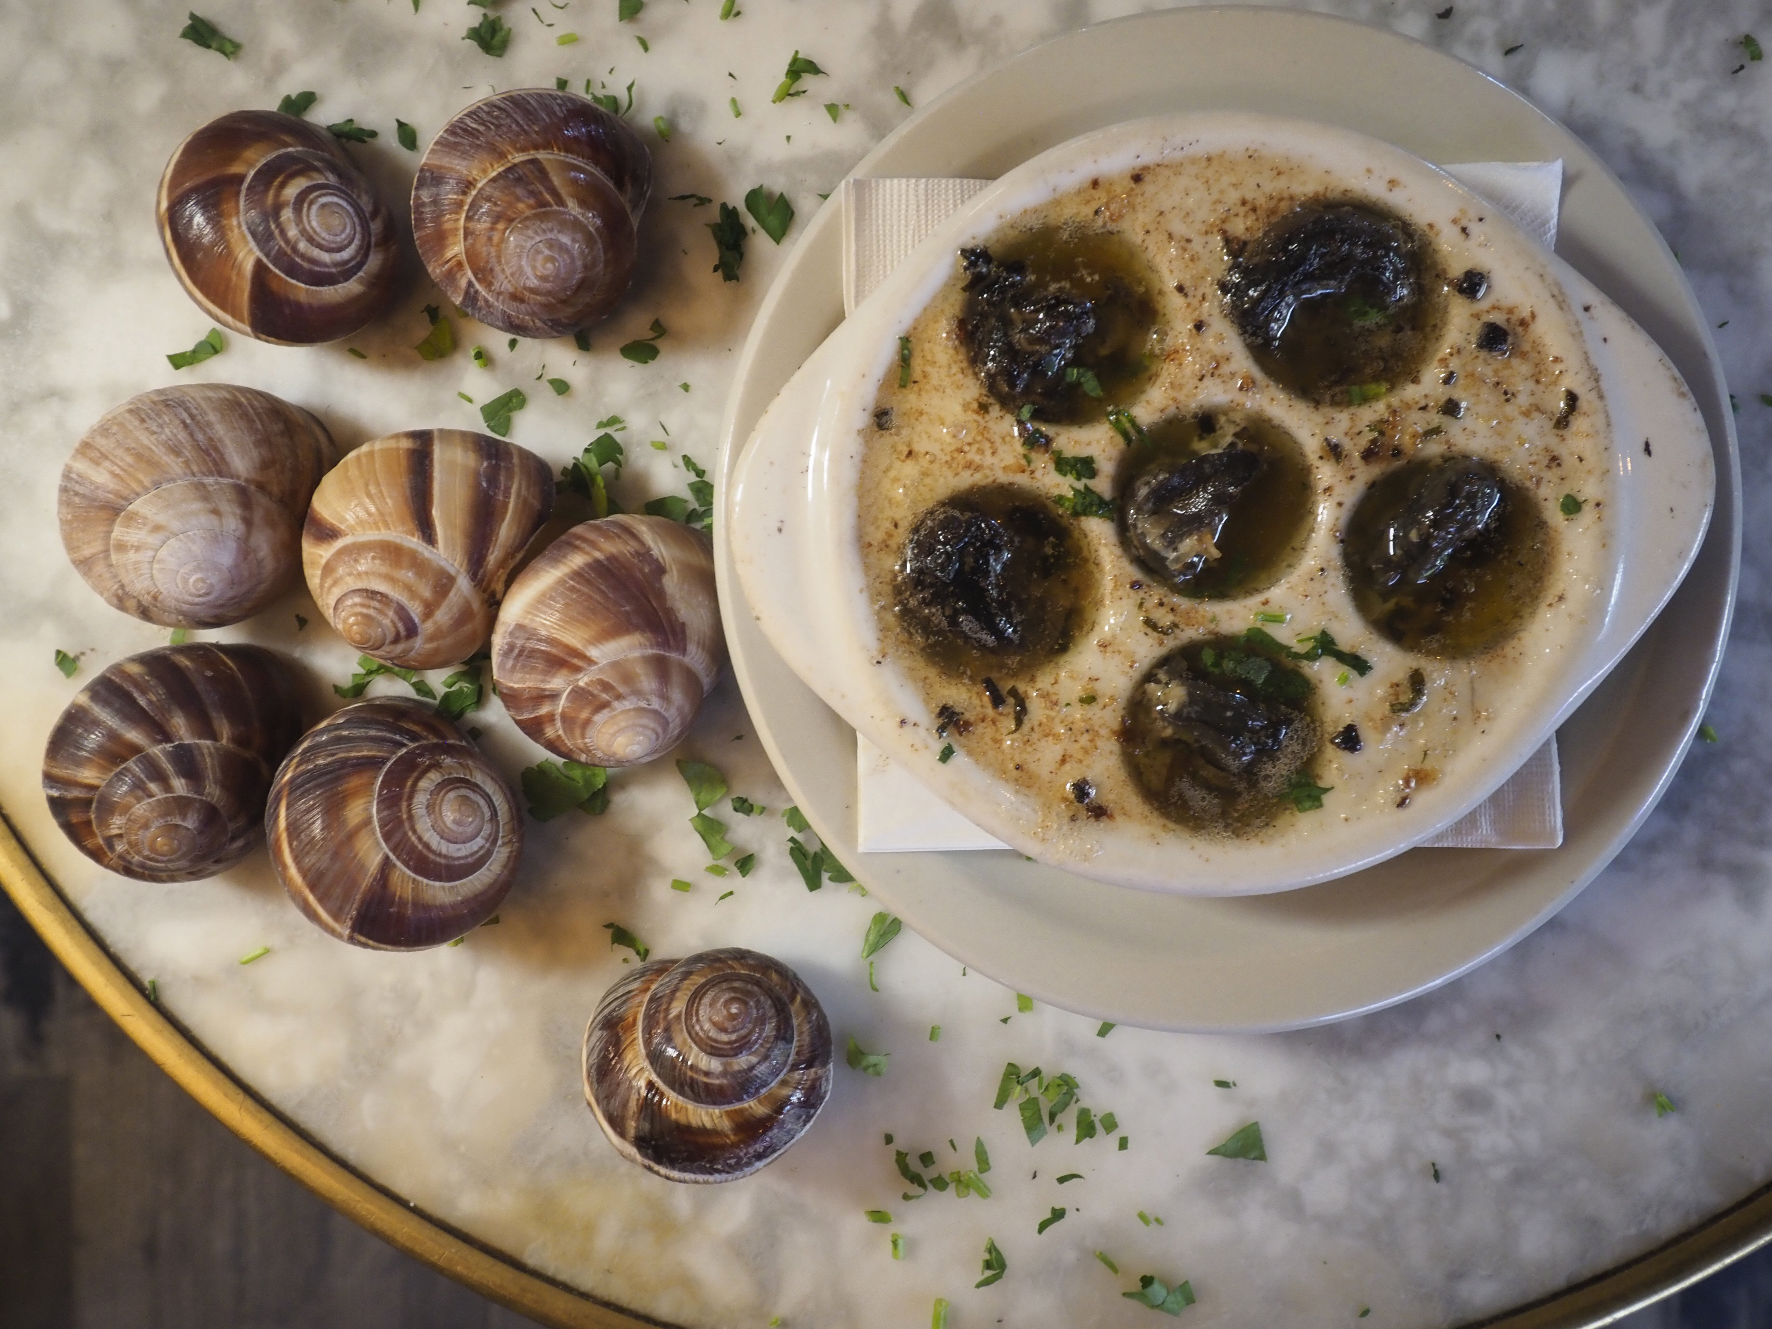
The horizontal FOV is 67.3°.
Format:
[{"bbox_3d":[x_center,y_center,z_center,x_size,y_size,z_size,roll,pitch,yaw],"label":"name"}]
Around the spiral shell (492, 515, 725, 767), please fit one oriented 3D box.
[{"bbox_3d":[-0.048,-0.004,0.233,0.040,0.034,0.044,4,91,1],"label":"spiral shell"}]

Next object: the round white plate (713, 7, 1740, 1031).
[{"bbox_3d":[0.059,-0.025,0.238,0.176,0.021,0.176,0,91,1],"label":"round white plate"}]

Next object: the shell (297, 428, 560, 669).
[{"bbox_3d":[-0.080,-0.020,0.233,0.045,0.035,0.040,-31,90,1],"label":"shell"}]

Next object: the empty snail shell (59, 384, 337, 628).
[{"bbox_3d":[-0.120,-0.028,0.233,0.044,0.036,0.044,21,91,0],"label":"empty snail shell"}]

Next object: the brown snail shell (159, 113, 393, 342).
[{"bbox_3d":[-0.106,-0.076,0.233,0.040,0.034,0.039,0,91,1],"label":"brown snail shell"}]

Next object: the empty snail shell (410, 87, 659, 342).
[{"bbox_3d":[-0.061,-0.078,0.232,0.041,0.035,0.042,0,91,1],"label":"empty snail shell"}]

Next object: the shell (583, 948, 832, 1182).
[{"bbox_3d":[-0.031,0.070,0.234,0.041,0.035,0.042,0,91,1],"label":"shell"}]

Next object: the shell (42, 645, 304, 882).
[{"bbox_3d":[-0.125,0.017,0.234,0.040,0.034,0.044,27,91,0],"label":"shell"}]

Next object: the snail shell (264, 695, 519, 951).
[{"bbox_3d":[-0.086,0.028,0.233,0.044,0.037,0.043,0,91,1],"label":"snail shell"}]

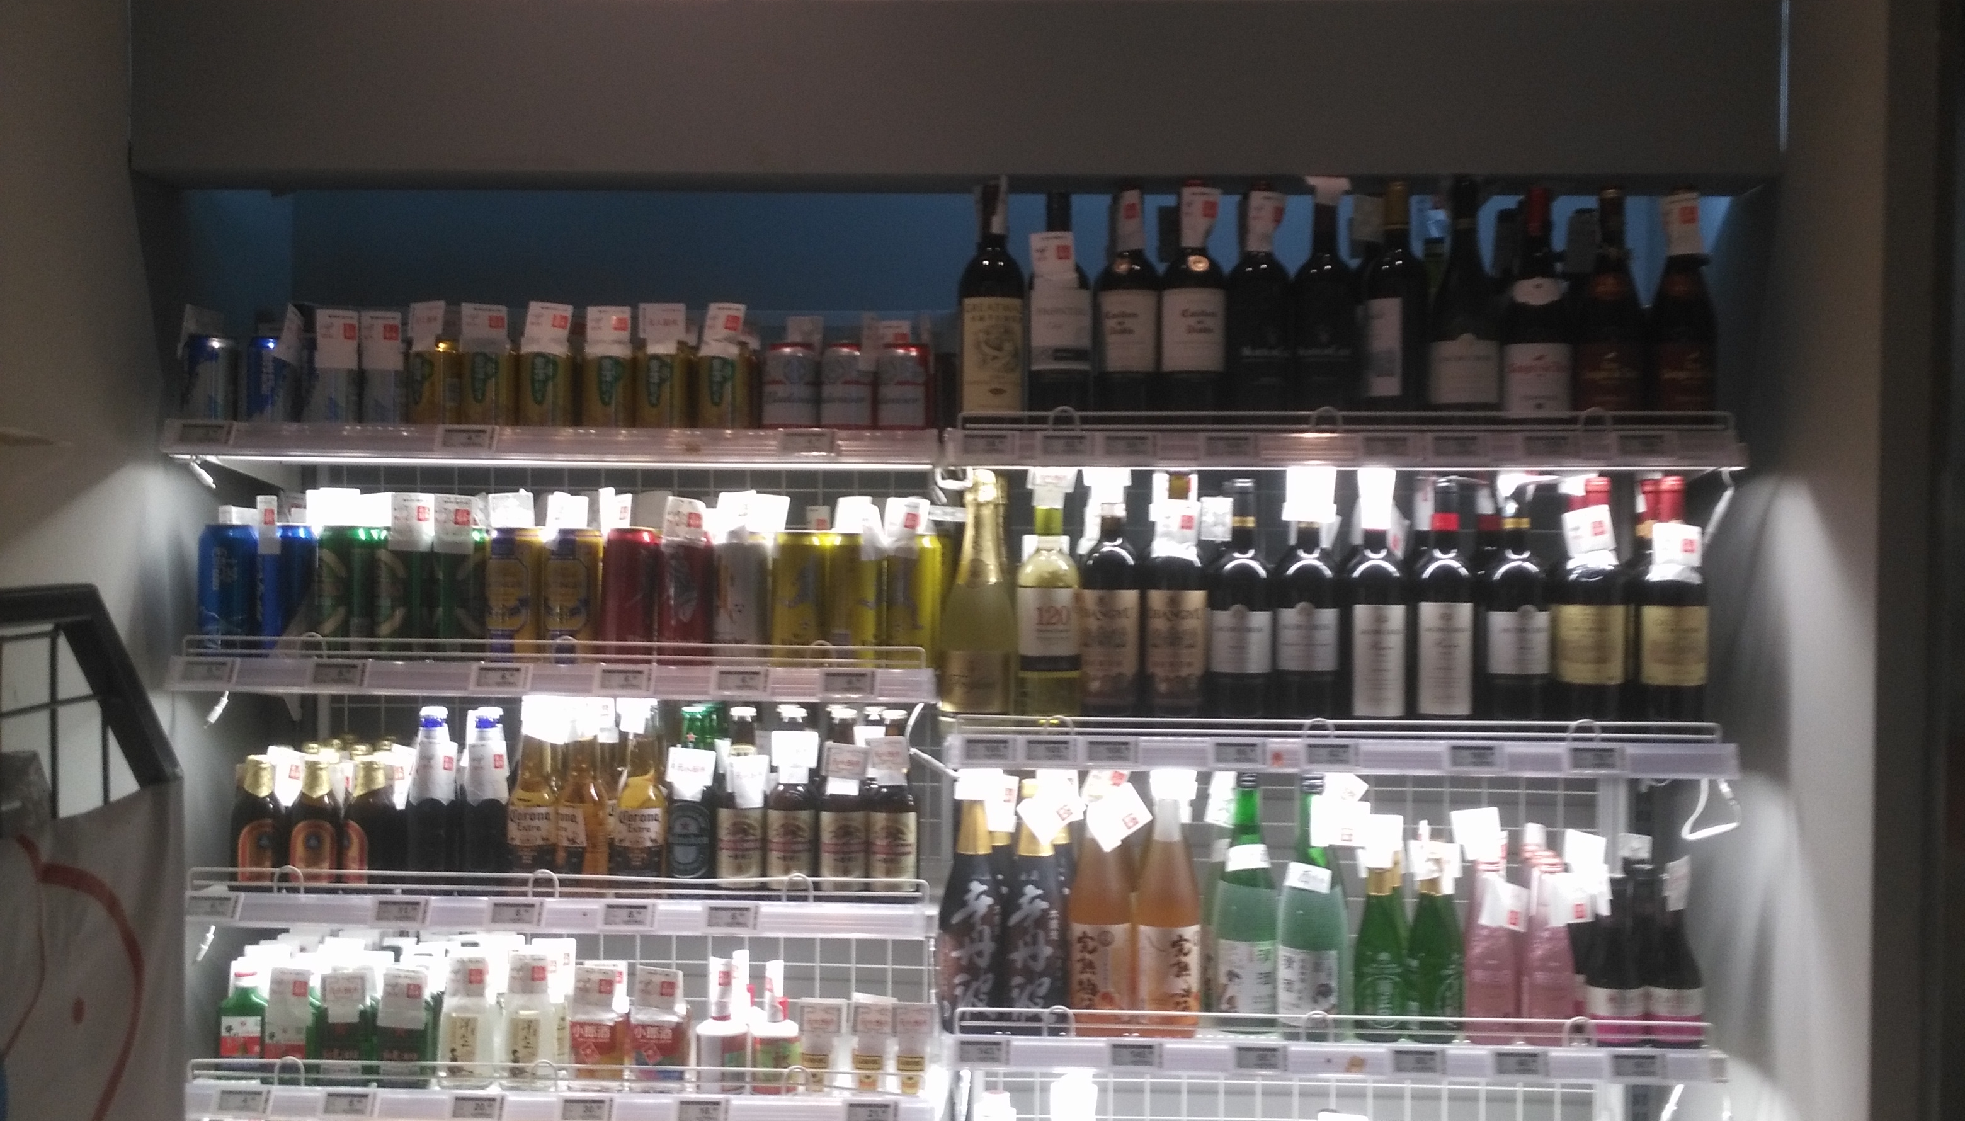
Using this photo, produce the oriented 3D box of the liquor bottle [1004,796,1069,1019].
[{"bbox_3d":[0.064,0.416,2.515,0.077,0.295,0.077,1,1,2],"label":"liquor bottle"}]

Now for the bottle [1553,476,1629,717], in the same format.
[{"bbox_3d":[0.706,0.059,2.444,0.078,0.308,0.078,1,2,2],"label":"bottle"}]

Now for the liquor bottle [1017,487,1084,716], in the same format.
[{"bbox_3d":[0.080,0.062,2.508,0.076,0.300,0.076,1,1,2],"label":"liquor bottle"}]

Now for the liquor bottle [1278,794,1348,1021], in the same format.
[{"bbox_3d":[0.397,0.414,2.543,0.081,0.310,0.081,0,2,3],"label":"liquor bottle"}]

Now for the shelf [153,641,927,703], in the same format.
[{"bbox_3d":[-0.498,0.122,2.659,0.905,0.061,0.390,1,2,2],"label":"shelf"}]

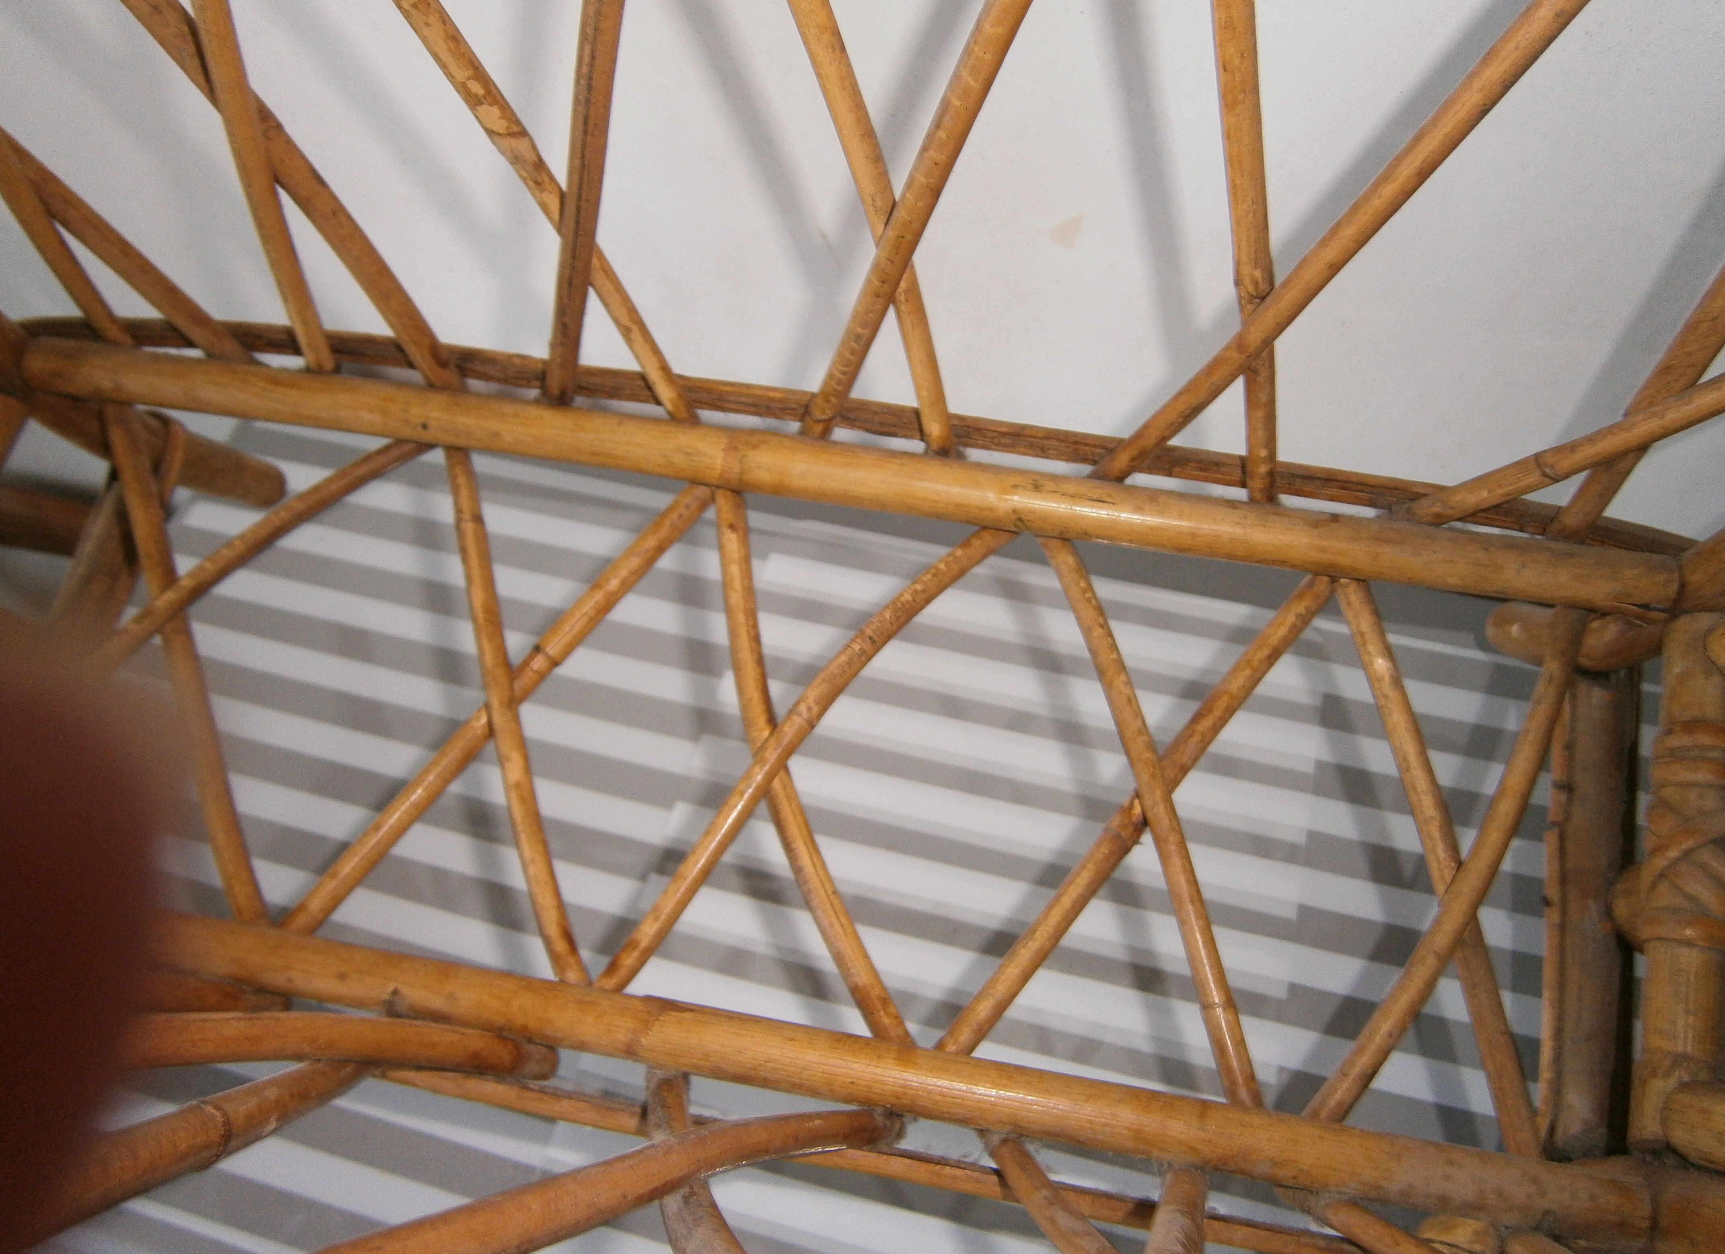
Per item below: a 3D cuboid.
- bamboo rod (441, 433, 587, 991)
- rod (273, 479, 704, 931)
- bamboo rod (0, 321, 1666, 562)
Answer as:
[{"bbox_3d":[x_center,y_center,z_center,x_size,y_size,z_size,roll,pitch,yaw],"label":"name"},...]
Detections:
[{"bbox_3d":[-0.164,0.031,0.604,0.018,0.015,0.293,-17,69,-2],"label":"bamboo rod"},{"bbox_3d":[-0.165,0.034,0.603,0.016,0.015,0.291,37,77,16],"label":"rod"},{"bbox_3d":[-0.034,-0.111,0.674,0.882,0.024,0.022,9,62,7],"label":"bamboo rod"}]

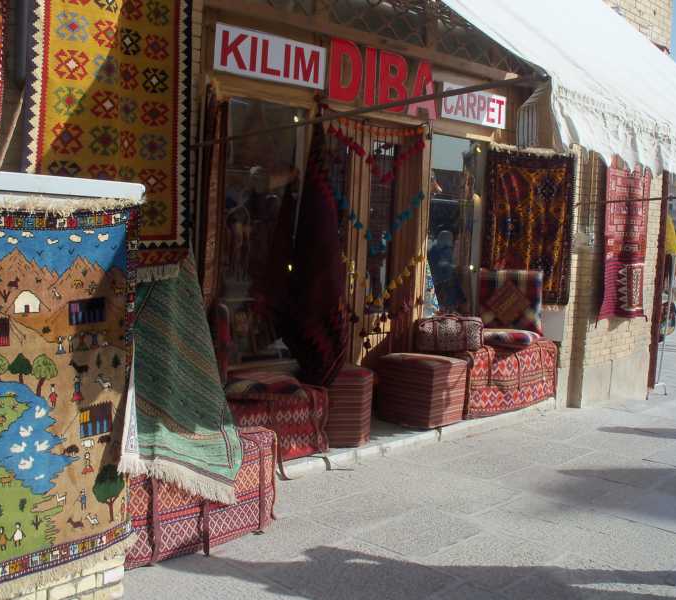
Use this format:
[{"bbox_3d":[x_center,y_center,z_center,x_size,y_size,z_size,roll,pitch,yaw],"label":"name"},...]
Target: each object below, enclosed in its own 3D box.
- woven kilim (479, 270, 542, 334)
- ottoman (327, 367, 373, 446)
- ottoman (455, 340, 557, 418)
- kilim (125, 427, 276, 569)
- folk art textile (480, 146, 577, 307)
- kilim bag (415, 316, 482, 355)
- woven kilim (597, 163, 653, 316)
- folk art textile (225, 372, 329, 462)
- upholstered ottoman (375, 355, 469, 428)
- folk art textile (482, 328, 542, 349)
[{"bbox_3d":[1.662,0.034,7.750,0.600,0.660,0.160,1,-5,-3],"label":"woven kilim"},{"bbox_3d":[0.018,0.771,5.921,0.420,0.480,0.420,3,5,16],"label":"ottoman"},{"bbox_3d":[1.432,0.670,7.360,0.480,0.530,1.430,6,7,44],"label":"ottoman"},{"bbox_3d":[-0.822,0.968,4.043,0.420,0.460,1.000,6,7,44],"label":"kilim"},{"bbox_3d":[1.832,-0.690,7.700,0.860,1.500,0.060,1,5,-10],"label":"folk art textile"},{"bbox_3d":[0.875,0.257,6.428,0.490,0.265,0.220,2,6,-8],"label":"kilim bag"},{"bbox_3d":[2.755,-0.572,7.716,0.930,1.550,0.060,-3,6,-43],"label":"woven kilim"},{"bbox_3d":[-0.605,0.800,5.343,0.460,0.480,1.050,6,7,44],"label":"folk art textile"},{"bbox_3d":[0.670,0.715,6.481,0.490,0.490,0.470,7,8,41],"label":"upholstered ottoman"},{"bbox_3d":[1.589,0.359,7.450,0.520,0.130,0.440,1,5,-5],"label":"folk art textile"}]

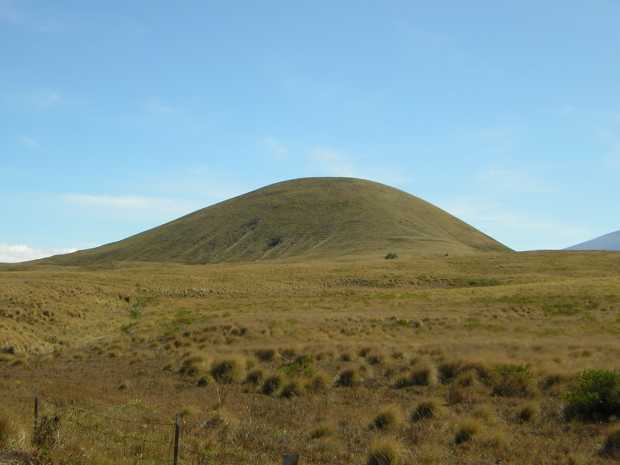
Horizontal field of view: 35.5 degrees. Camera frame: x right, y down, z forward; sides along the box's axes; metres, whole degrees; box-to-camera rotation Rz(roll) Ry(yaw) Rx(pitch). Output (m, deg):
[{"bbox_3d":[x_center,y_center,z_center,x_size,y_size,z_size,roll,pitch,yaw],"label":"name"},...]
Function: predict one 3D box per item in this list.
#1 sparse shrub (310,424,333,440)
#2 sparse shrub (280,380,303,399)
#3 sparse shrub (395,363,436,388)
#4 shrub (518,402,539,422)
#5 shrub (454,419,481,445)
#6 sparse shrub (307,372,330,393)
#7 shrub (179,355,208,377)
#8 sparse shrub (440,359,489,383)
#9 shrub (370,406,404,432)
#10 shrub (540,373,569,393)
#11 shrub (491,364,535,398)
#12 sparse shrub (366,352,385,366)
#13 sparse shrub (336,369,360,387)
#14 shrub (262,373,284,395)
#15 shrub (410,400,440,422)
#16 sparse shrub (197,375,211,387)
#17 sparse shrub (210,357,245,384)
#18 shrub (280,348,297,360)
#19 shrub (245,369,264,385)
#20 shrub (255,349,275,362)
[{"bbox_3d":[0.295,5.125,24.787,0.547,0.381,0.514,0,-2,0],"label":"sparse shrub"},{"bbox_3d":[-0.618,5.245,32.312,0.735,0.571,0.619,0,-2,0],"label":"sparse shrub"},{"bbox_3d":[3.837,5.201,35.180,1.528,0.898,1.275,0,-2,0],"label":"sparse shrub"},{"bbox_3d":[6.189,5.122,27.524,0.607,0.529,0.571,0,-2,0],"label":"shrub"},{"bbox_3d":[3.939,4.977,24.188,0.650,0.618,0.546,0,-2,0],"label":"shrub"},{"bbox_3d":[0.297,5.247,33.833,0.840,0.665,0.706,0,-2,0],"label":"sparse shrub"},{"bbox_3d":[-4.659,5.319,38.682,1.200,0.836,1.007,0,-2,0],"label":"shrub"},{"bbox_3d":[5.765,5.224,36.090,1.882,0.833,1.244,0,-2,0],"label":"sparse shrub"},{"bbox_3d":[2.087,5.037,26.050,0.888,0.651,0.832,0,-2,0],"label":"shrub"},{"bbox_3d":[8.568,5.256,33.892,0.981,0.666,0.824,0,-2,0],"label":"shrub"},{"bbox_3d":[6.799,5.003,32.474,1.433,1.062,1.165,0,-2,0],"label":"shrub"},{"bbox_3d":[2.835,5.497,41.865,0.756,0.564,0.712,0,-2,0],"label":"sparse shrub"},{"bbox_3d":[1.374,5.313,35.439,0.806,0.627,0.679,0,-2,0],"label":"sparse shrub"},{"bbox_3d":[-1.305,5.188,32.795,0.746,0.709,0.628,0,-2,0],"label":"shrub"},{"bbox_3d":[3.297,5.109,27.607,0.831,0.584,0.779,0,-2,0],"label":"shrub"},{"bbox_3d":[-3.878,5.389,35.219,0.494,0.406,0.467,0,-2,0],"label":"sparse shrub"},{"bbox_3d":[-3.088,5.166,36.208,1.273,0.996,1.066,0,-2,0],"label":"sparse shrub"},{"bbox_3d":[-0.985,5.590,44.319,0.711,0.511,0.670,0,-2,0],"label":"shrub"},{"bbox_3d":[-2.058,5.340,35.864,0.719,0.552,0.677,0,-2,0],"label":"shrub"},{"bbox_3d":[-2.048,5.535,43.524,0.873,0.586,0.822,0,-2,0],"label":"shrub"}]

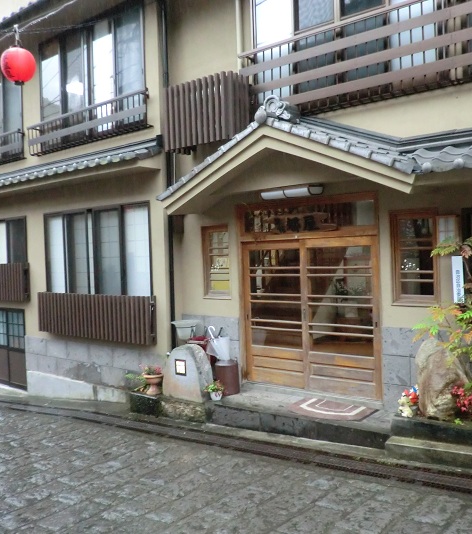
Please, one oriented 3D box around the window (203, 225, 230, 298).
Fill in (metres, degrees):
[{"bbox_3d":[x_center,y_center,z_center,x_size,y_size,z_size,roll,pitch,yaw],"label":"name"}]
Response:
[{"bbox_3d":[-0.261,-0.058,7.165,0.475,0.980,0.110,-1,2,38],"label":"window"}]

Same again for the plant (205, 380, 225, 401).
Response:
[{"bbox_3d":[-0.239,1.469,6.439,0.210,0.220,0.210,-1,2,38],"label":"plant"}]

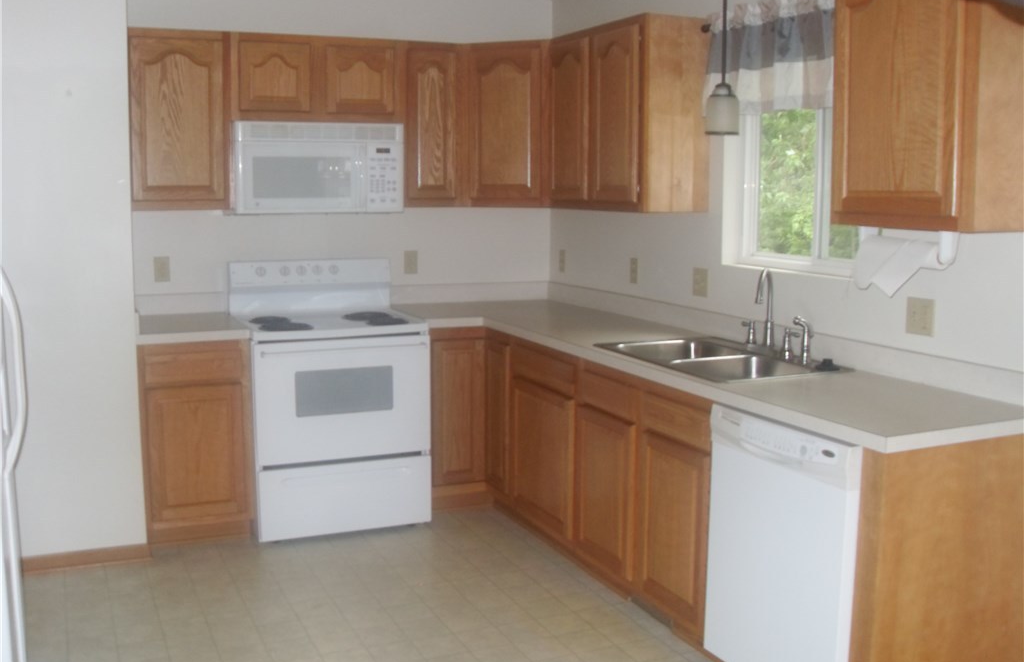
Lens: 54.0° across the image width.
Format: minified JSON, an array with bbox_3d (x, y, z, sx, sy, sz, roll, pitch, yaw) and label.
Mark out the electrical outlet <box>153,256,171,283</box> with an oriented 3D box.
[{"bbox_3d":[-1.563,-0.276,4.495,0.071,0.115,0.010,-3,9,-24],"label":"electrical outlet"}]

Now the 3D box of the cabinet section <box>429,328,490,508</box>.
[{"bbox_3d":[-0.362,0.377,4.832,0.295,0.866,0.620,-3,8,-23],"label":"cabinet section"}]

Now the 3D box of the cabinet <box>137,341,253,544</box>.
[{"bbox_3d":[-1.389,0.428,4.332,0.450,0.874,0.630,-3,9,-24],"label":"cabinet"}]

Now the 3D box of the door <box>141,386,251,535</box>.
[{"bbox_3d":[-1.271,0.503,4.058,0.395,0.588,0.022,-3,9,-24],"label":"door"}]

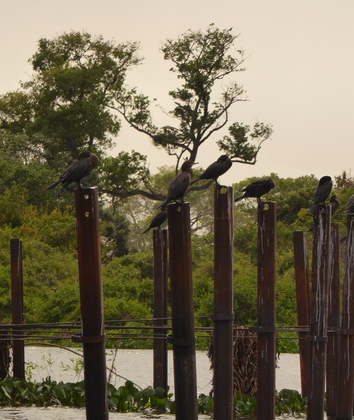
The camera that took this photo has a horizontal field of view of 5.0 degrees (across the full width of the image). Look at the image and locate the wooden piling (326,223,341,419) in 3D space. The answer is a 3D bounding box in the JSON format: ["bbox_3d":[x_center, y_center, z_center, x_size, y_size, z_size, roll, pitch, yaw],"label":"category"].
[{"bbox_3d":[1.957,1.373,50.500,0.170,2.430,0.170,0,-1,18],"label":"wooden piling"}]

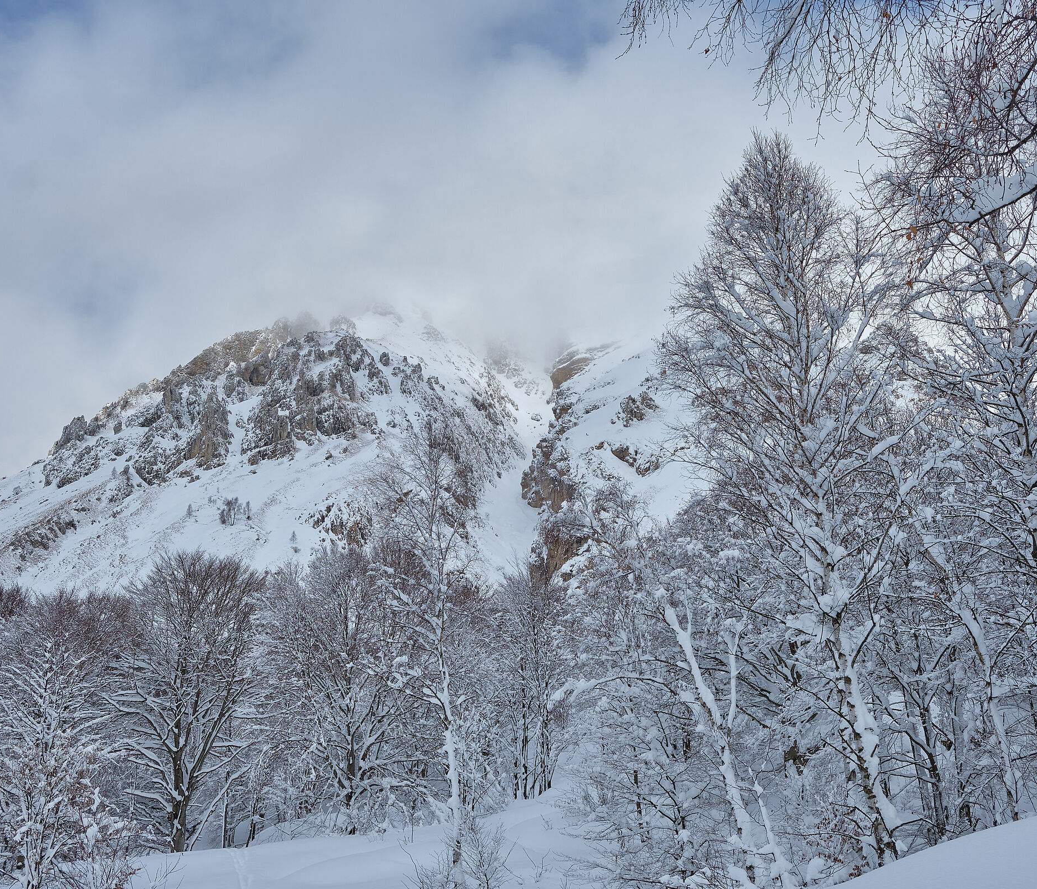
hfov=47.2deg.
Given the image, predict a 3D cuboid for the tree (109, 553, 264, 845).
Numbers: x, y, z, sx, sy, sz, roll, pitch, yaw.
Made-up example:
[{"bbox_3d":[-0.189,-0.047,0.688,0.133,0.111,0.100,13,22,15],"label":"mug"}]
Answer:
[{"bbox_3d":[-11.431,8.717,40.703,5.300,10.100,5.200,0,-8,0],"label":"tree"}]

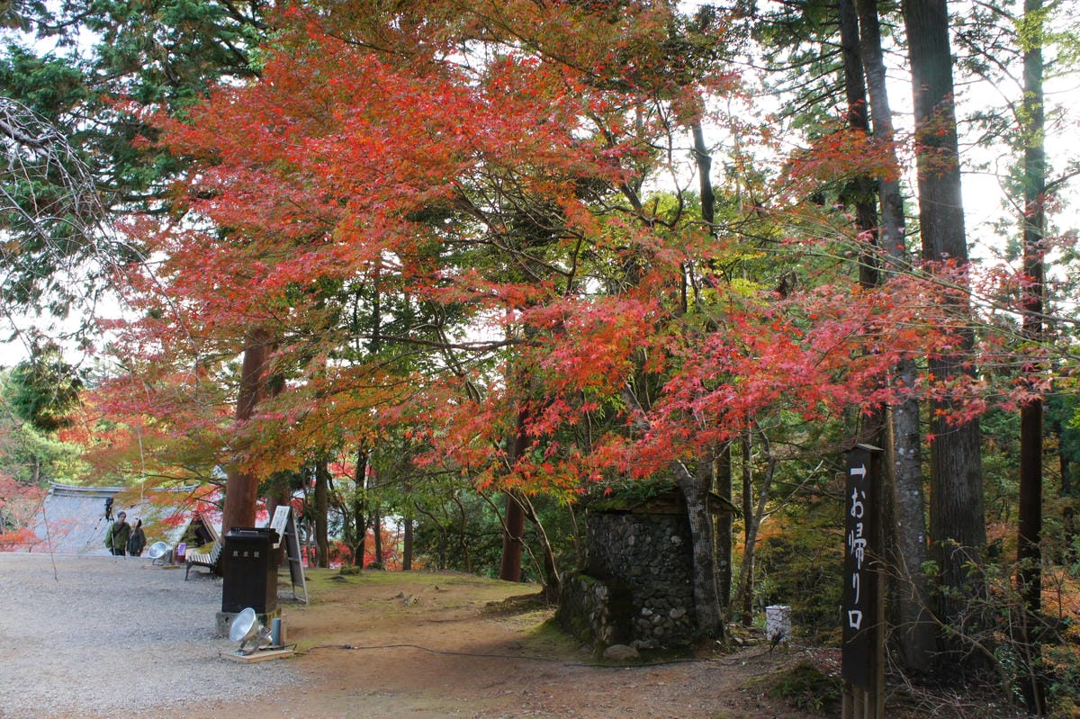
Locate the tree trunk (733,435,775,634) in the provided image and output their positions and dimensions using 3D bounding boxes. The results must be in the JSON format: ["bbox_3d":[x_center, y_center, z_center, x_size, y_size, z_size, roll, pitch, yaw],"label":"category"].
[{"bbox_3d":[2.838,2.259,10.750,0.520,2.600,0.400,0,-9,0],"label":"tree trunk"}]

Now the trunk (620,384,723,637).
[{"bbox_3d":[1.625,1.877,10.050,1.200,3.150,0.550,0,-9,0],"label":"trunk"}]

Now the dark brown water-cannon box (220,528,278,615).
[{"bbox_3d":[-3.749,2.759,10.597,0.600,1.030,0.380,-2,-9,10],"label":"dark brown water-cannon box"}]

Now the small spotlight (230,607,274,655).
[{"bbox_3d":[-3.224,3.038,9.050,0.420,0.500,0.470,-7,-11,38],"label":"small spotlight"}]

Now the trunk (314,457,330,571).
[{"bbox_3d":[-4.869,3.468,18.291,0.360,2.470,0.330,0,-9,0],"label":"trunk"}]

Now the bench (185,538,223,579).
[{"bbox_3d":[-7.057,4.144,17.008,0.680,0.780,1.700,4,-10,-23],"label":"bench"}]

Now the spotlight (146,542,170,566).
[{"bbox_3d":[-8.248,4.202,17.500,0.420,0.480,0.460,-3,-9,20],"label":"spotlight"}]

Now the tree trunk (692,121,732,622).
[{"bbox_3d":[2.479,0.017,11.765,0.380,7.300,0.350,0,-9,0],"label":"tree trunk"}]

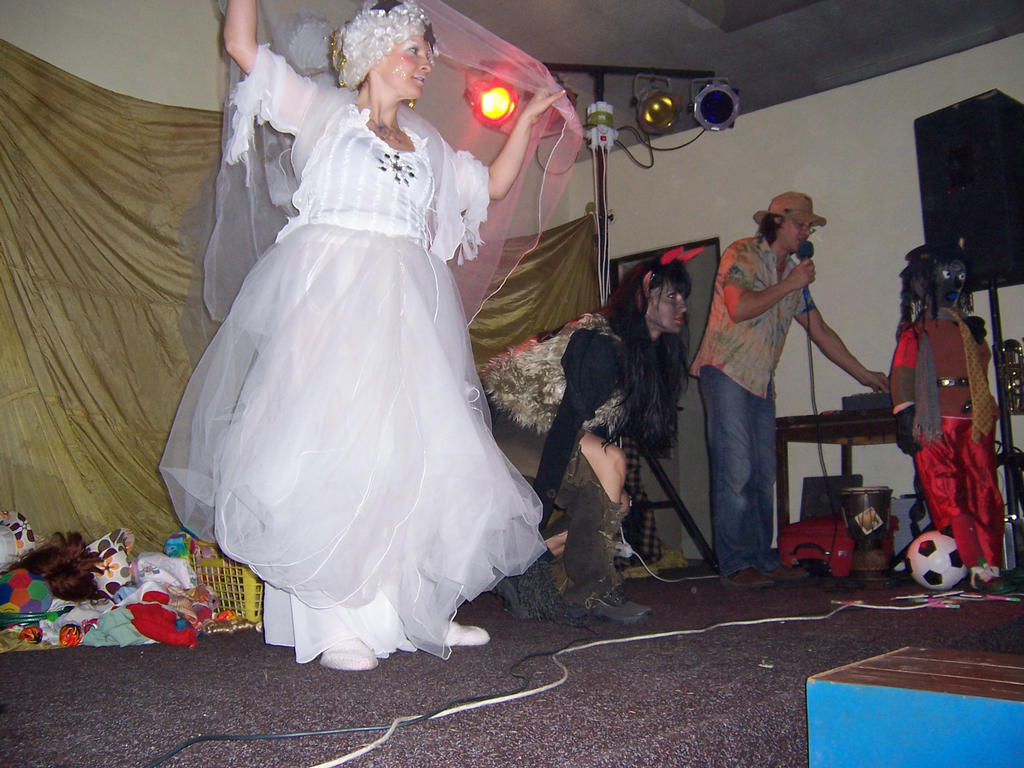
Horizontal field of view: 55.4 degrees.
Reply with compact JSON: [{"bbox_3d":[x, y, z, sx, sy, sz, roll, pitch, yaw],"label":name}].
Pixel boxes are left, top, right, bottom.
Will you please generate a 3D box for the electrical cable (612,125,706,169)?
[{"bbox_3d":[0.684,-1.102,4.529,0.430,0.200,0.130,0,-6,-11],"label":"electrical cable"}]

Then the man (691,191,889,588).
[{"bbox_3d":[1.170,-0.011,4.079,0.800,1.650,0.560,-4,-7,30],"label":"man"}]

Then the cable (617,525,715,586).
[{"bbox_3d":[0.671,0.712,4.149,0.420,0.250,0.220,0,-6,-9],"label":"cable"}]

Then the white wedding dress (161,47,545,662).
[{"bbox_3d":[-0.412,-0.116,2.524,0.950,1.570,0.820,2,-7,-30],"label":"white wedding dress"}]

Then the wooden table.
[{"bbox_3d":[1.701,0.487,4.373,0.740,0.700,0.710,-6,-8,41],"label":"wooden table"}]

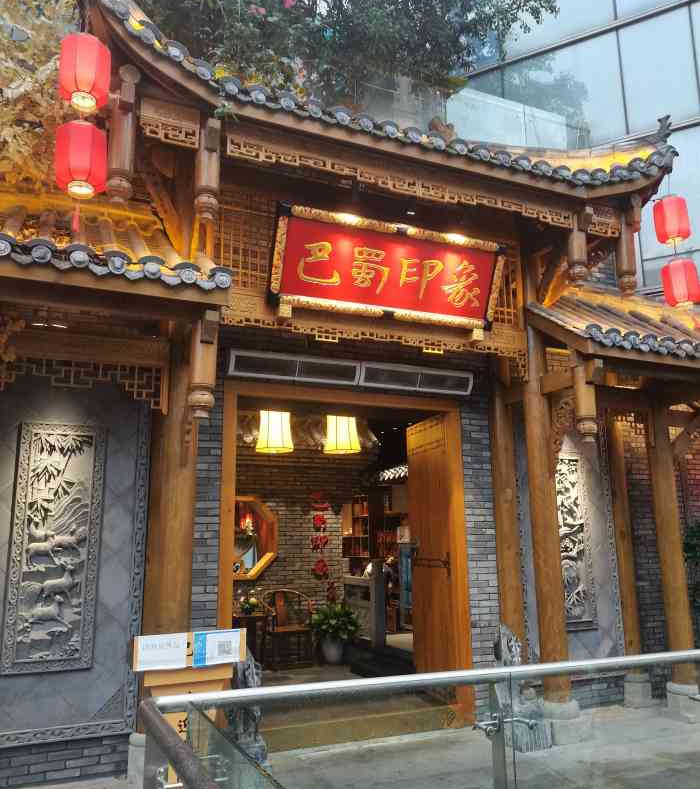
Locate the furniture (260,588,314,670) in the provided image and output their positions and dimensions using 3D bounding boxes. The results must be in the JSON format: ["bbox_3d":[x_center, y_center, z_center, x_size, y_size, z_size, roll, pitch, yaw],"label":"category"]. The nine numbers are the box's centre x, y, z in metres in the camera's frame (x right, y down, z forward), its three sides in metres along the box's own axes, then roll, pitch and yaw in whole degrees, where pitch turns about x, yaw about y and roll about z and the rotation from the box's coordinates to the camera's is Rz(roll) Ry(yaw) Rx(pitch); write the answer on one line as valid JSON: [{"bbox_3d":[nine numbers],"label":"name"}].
[{"bbox_3d":[-0.790,2.967,8.927,0.554,0.916,0.538,5,-12,-24],"label":"furniture"}]

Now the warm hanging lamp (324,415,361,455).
[{"bbox_3d":[-0.083,0.455,7.898,0.420,0.390,0.420,0,-11,0],"label":"warm hanging lamp"}]

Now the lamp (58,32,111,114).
[{"bbox_3d":[-1.601,-1.946,4.255,0.286,0.437,0.286,5,-12,-24],"label":"lamp"}]

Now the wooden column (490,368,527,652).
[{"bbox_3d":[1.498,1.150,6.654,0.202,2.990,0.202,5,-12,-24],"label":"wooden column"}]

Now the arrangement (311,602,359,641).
[{"bbox_3d":[-0.200,2.910,8.926,0.616,0.484,0.572,-1,-11,0],"label":"arrangement"}]

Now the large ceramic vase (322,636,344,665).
[{"bbox_3d":[-0.217,3.189,8.862,0.280,0.374,0.280,-1,-11,0],"label":"large ceramic vase"}]

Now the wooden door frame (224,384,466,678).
[{"bbox_3d":[-0.002,1.455,6.246,2.387,2.992,0.187,4,-12,-24],"label":"wooden door frame"}]

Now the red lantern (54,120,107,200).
[{"bbox_3d":[-1.617,-1.430,4.227,0.292,0.440,0.292,4,-12,-24],"label":"red lantern"}]

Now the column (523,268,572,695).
[{"bbox_3d":[1.794,0.649,6.463,0.242,4.092,0.242,4,-12,-24],"label":"column"}]

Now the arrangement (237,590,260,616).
[{"bbox_3d":[-1.270,2.599,8.742,0.297,0.319,0.286,4,-12,-24],"label":"arrangement"}]

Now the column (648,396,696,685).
[{"bbox_3d":[3.074,1.354,6.716,0.202,2.688,0.202,5,-12,-24],"label":"column"}]

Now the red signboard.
[{"bbox_3d":[0.350,-1.011,5.793,2.108,0.722,0.118,5,6,-24],"label":"red signboard"}]

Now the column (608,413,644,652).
[{"bbox_3d":[2.946,1.535,7.542,0.192,2.794,0.192,4,-12,-24],"label":"column"}]

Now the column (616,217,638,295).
[{"bbox_3d":[2.600,-1.310,6.582,0.149,0.814,0.149,4,-12,-24],"label":"column"}]

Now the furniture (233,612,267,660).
[{"bbox_3d":[-1.326,3.063,8.644,0.470,0.630,0.454,5,-12,-24],"label":"furniture"}]

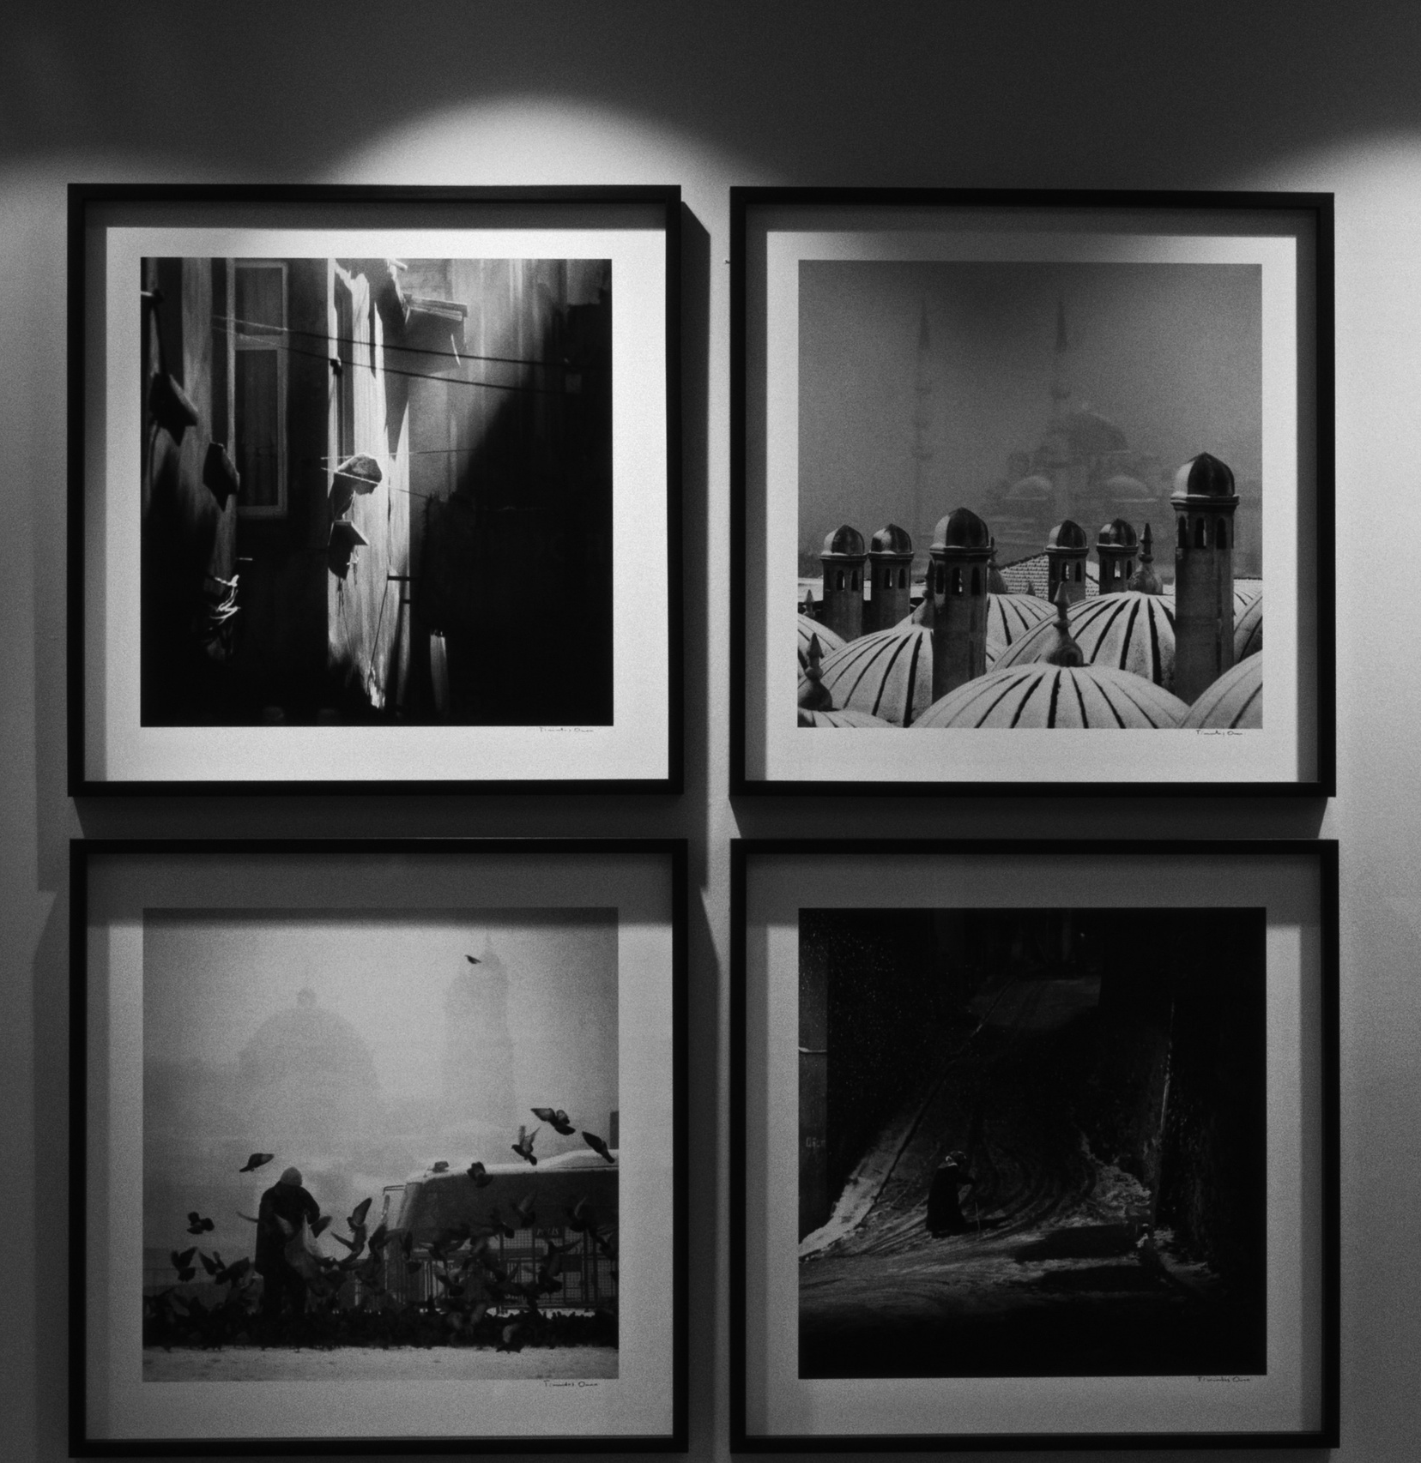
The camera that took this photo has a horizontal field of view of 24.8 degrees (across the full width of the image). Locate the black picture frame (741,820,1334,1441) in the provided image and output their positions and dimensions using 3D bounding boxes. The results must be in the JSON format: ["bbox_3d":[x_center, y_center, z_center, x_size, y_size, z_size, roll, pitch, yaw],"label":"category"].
[{"bbox_3d":[0.309,0.394,3.087,0.580,0.580,0.030,0,-1,-2],"label":"black picture frame"}]

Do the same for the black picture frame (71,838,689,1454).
[{"bbox_3d":[-0.311,0.393,3.063,0.580,0.580,0.030,0,-1,-2],"label":"black picture frame"}]

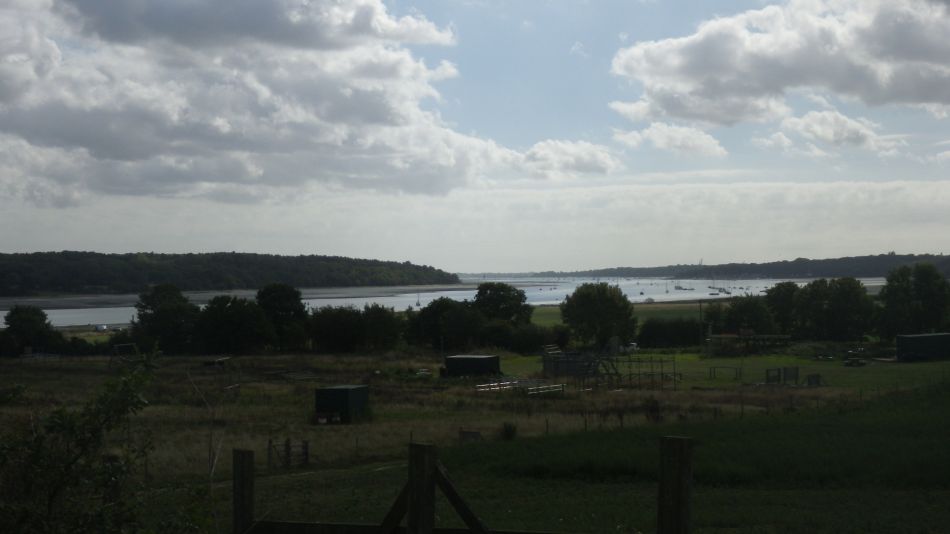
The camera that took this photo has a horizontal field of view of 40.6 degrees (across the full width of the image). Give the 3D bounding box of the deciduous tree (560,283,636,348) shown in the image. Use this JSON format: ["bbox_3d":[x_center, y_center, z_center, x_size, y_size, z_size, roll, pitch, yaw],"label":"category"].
[{"bbox_3d":[21.600,8.750,225.000,13.200,12.000,12.800,0,0,0],"label":"deciduous tree"}]

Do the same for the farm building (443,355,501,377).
[{"bbox_3d":[-0.310,12.450,160.000,6.060,2.590,2.440,0,0,18],"label":"farm building"}]

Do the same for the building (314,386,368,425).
[{"bbox_3d":[-10.160,10.500,98.500,2.440,2.590,6.000,0,0,9],"label":"building"}]

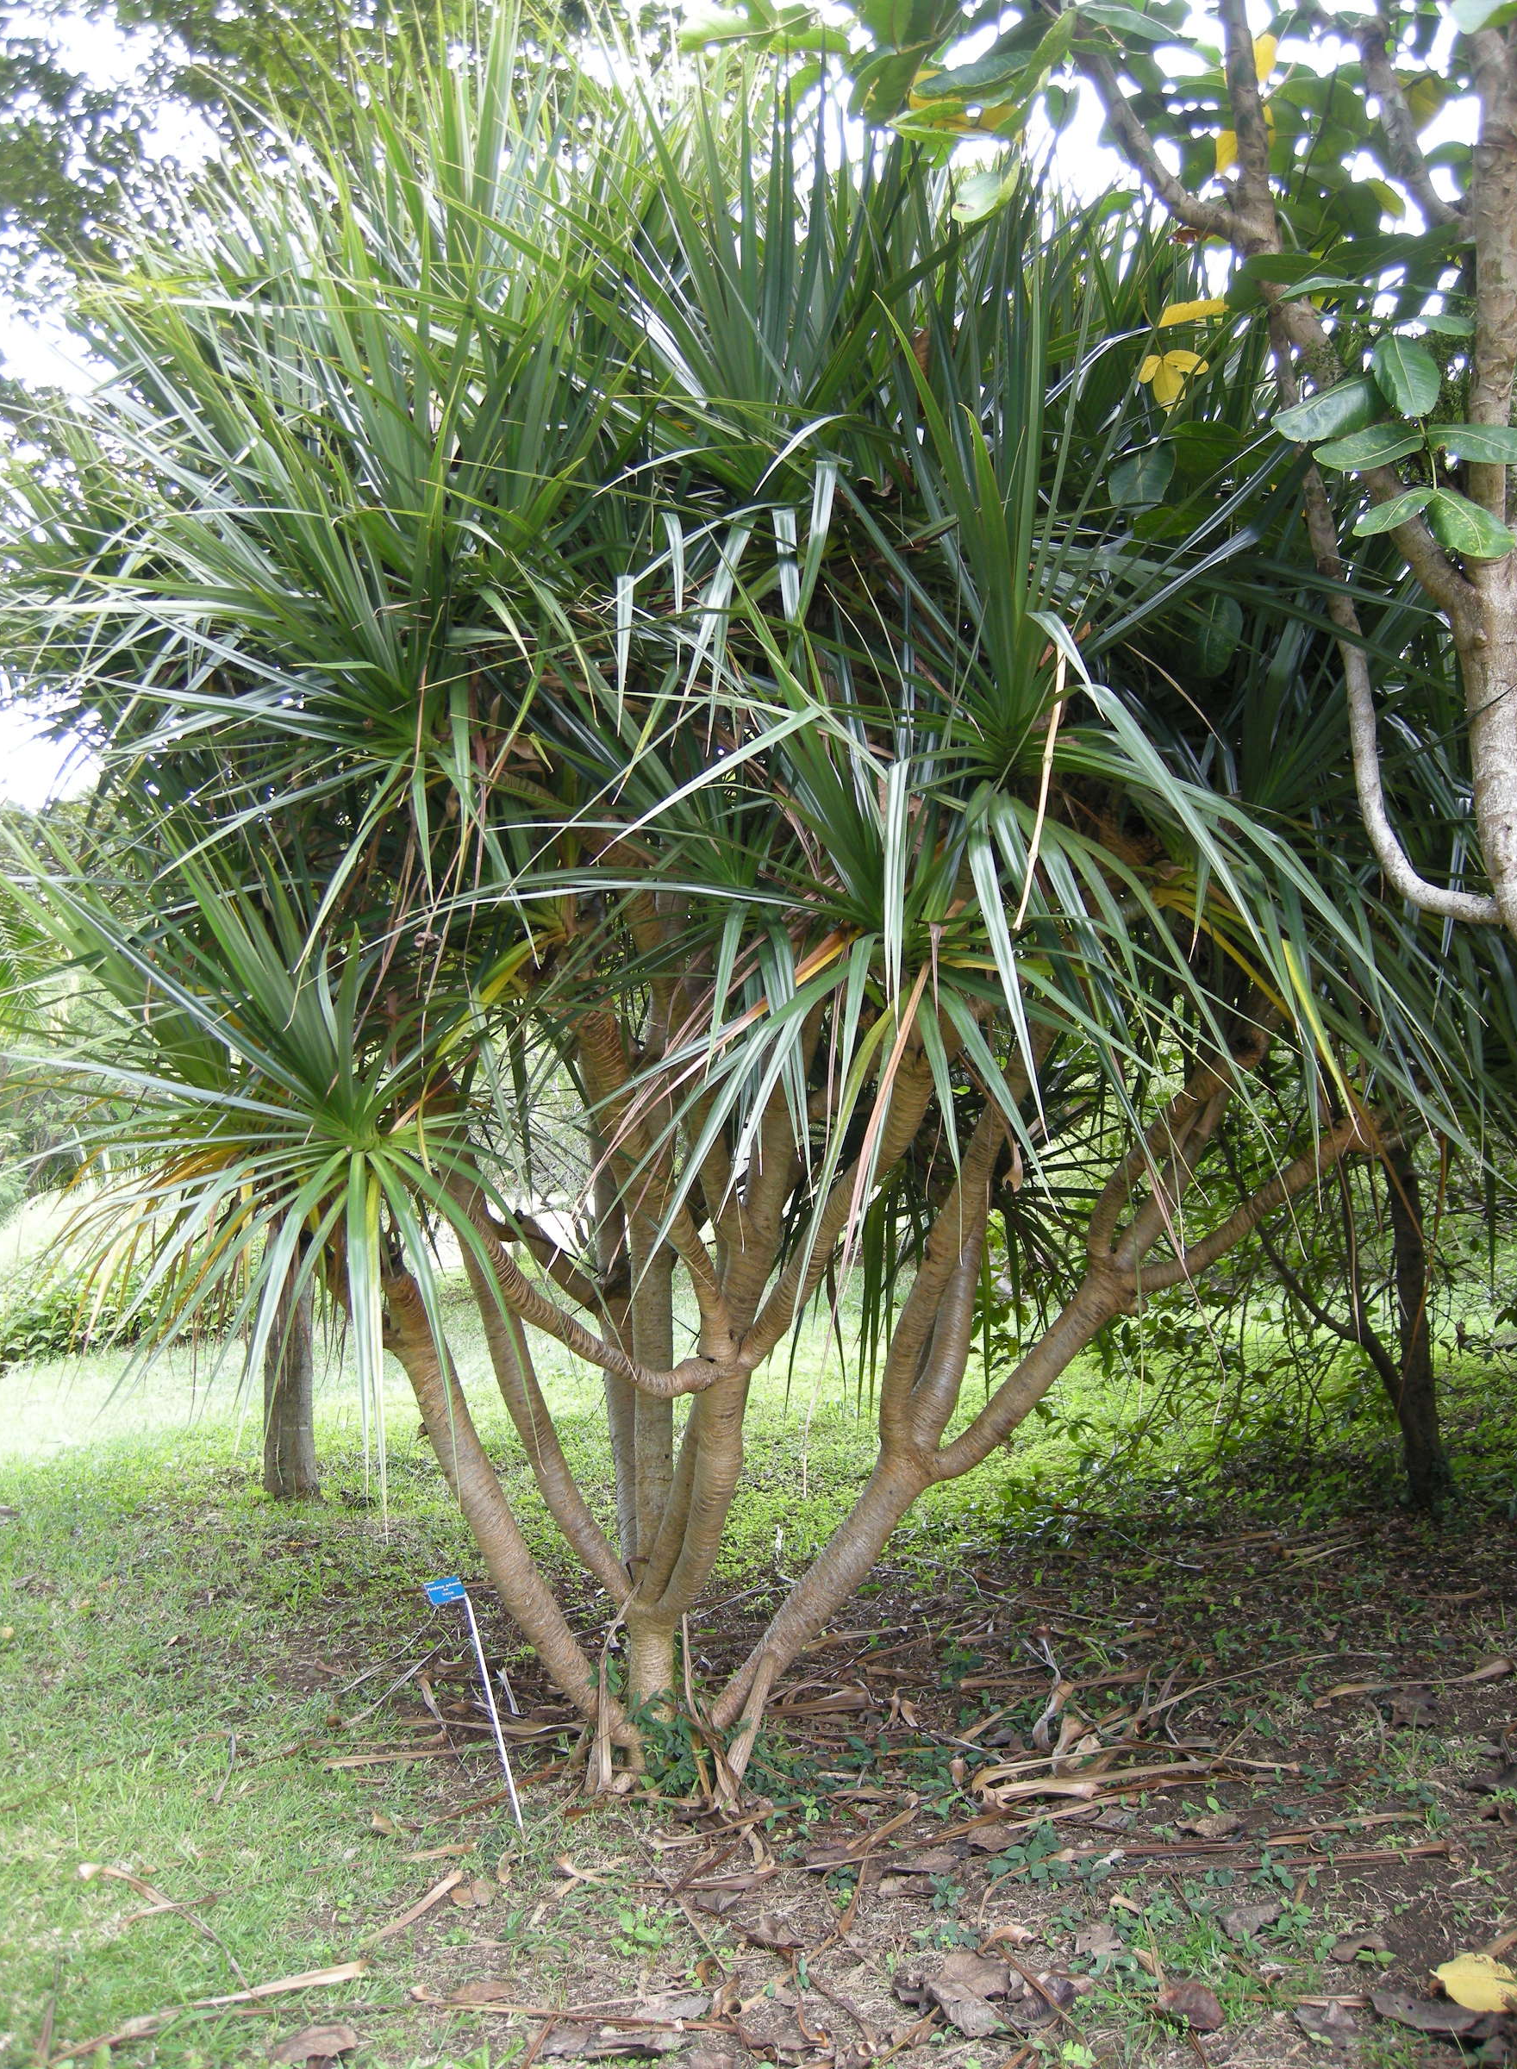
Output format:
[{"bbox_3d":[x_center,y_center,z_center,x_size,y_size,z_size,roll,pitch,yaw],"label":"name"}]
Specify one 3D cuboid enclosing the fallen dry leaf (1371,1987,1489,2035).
[{"bbox_3d":[1.183,1.722,3.688,0.193,0.035,0.080,-1,-3,17],"label":"fallen dry leaf"}]

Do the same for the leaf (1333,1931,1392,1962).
[{"bbox_3d":[1.151,1.737,3.984,0.108,0.030,0.080,-1,-3,16],"label":"leaf"}]

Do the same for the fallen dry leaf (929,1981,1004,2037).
[{"bbox_3d":[0.360,1.684,3.613,0.130,0.045,0.138,0,-2,6],"label":"fallen dry leaf"}]

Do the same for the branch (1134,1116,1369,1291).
[{"bbox_3d":[1.156,0.402,4.880,0.658,0.100,0.100,-33,0,4],"label":"branch"}]

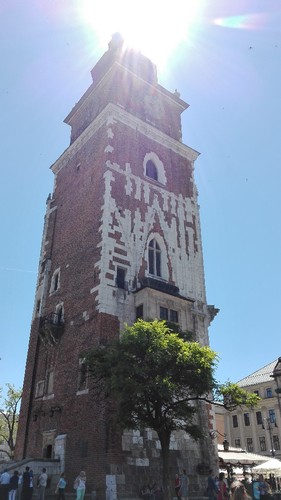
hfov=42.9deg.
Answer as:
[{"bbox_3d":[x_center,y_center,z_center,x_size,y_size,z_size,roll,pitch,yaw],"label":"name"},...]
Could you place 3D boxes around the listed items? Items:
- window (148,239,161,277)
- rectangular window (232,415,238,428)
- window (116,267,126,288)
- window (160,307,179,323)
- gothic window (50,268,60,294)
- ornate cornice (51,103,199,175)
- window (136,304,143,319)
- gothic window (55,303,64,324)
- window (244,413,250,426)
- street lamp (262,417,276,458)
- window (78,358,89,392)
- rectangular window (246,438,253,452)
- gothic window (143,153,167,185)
[{"bbox_3d":[1.327,0.666,36.287,1.500,4.060,0.400,19,-33,-34],"label":"window"},{"bbox_3d":[18.698,33.537,69.975,0.250,2.200,1.150,21,-37,-31],"label":"rectangular window"},{"bbox_3d":[-1.780,2.530,32.564,1.070,1.880,0.350,19,-33,-34],"label":"window"},{"bbox_3d":[2.743,6.088,33.624,2.200,1.400,0.300,21,-37,-31],"label":"window"},{"bbox_3d":[-9.076,3.294,38.799,0.400,2.740,1.700,19,-33,-34],"label":"gothic window"},{"bbox_3d":[-2.200,-10.908,46.612,13.800,1.600,13.800,19,-32,-33],"label":"ornate cornice"},{"bbox_3d":[-0.034,5.442,31.584,0.250,1.070,0.850,19,-33,-34],"label":"window"},{"bbox_3d":[-7.973,6.264,35.792,0.400,2.060,1.600,19,-33,-34],"label":"gothic window"},{"bbox_3d":[20.425,32.261,68.106,0.250,2.200,1.150,21,-37,-31],"label":"window"},{"bbox_3d":[16.859,24.777,44.962,1.400,7.040,1.300,21,-37,-31],"label":"street lamp"},{"bbox_3d":[-4.498,10.133,29.016,0.400,2.570,1.300,19,-33,-34],"label":"window"},{"bbox_3d":[18.638,33.328,61.047,0.250,2.070,1.150,16,-31,-29],"label":"rectangular window"},{"bbox_3d":[1.824,-10.303,44.856,3.300,4.300,0.400,21,-37,-31],"label":"gothic window"}]

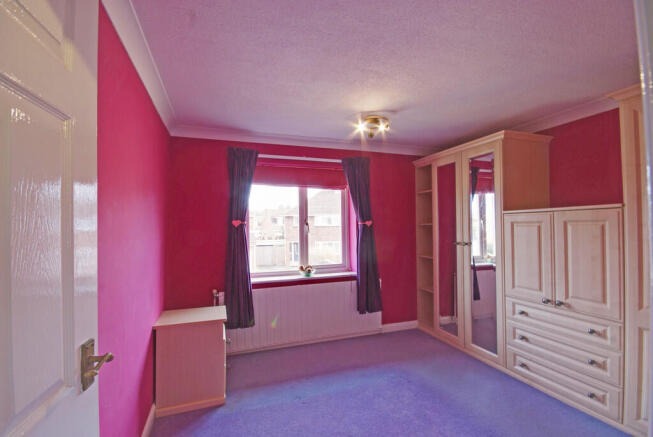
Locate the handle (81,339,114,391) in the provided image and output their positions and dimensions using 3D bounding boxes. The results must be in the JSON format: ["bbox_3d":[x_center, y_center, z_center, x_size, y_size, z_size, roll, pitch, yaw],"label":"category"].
[{"bbox_3d":[-0.607,0.395,0.710,0.060,0.118,0.110,0,-2,-12],"label":"handle"}]

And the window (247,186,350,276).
[{"bbox_3d":[-0.328,0.081,3.269,1.306,1.181,0.078,1,-2,-19],"label":"window"}]

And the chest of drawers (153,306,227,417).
[{"bbox_3d":[-1.039,1.073,2.125,0.475,0.627,0.377,1,-2,-22],"label":"chest of drawers"}]

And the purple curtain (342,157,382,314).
[{"bbox_3d":[0.435,0.195,3.233,0.510,1.823,0.127,1,-2,-19],"label":"purple curtain"}]

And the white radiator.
[{"bbox_3d":[-0.210,1.036,3.001,1.828,0.608,0.098,1,-2,-19],"label":"white radiator"}]

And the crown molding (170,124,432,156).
[{"bbox_3d":[0.063,-0.871,3.172,3.283,0.127,0.118,1,-2,-19],"label":"crown molding"}]

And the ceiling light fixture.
[{"bbox_3d":[0.433,-0.843,2.509,0.255,0.157,0.255,1,-2,-22],"label":"ceiling light fixture"}]

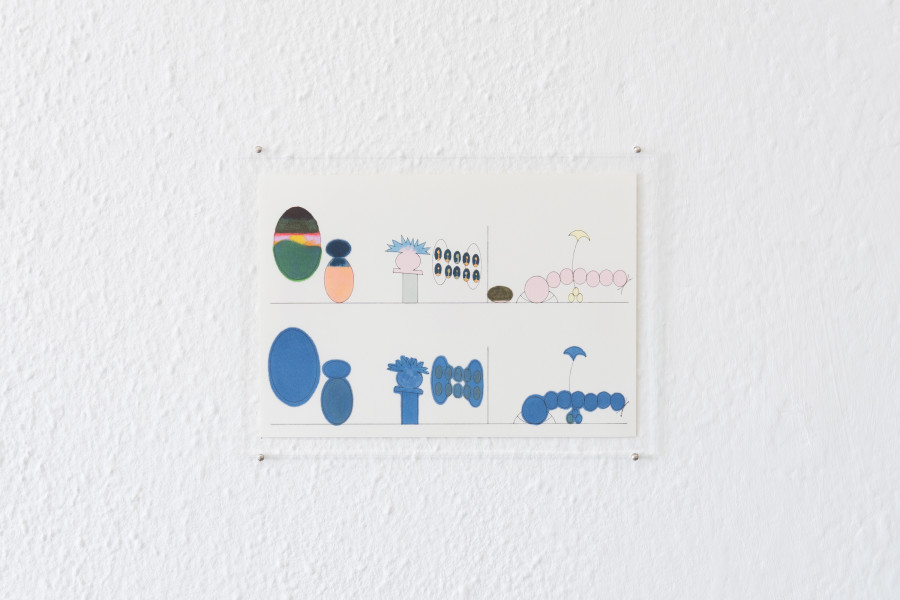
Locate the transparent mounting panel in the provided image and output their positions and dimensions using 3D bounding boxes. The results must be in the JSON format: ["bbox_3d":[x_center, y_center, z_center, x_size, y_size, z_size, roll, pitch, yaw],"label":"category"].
[{"bbox_3d":[0.000,0.005,1.181,0.330,0.240,0.005,0,2,0],"label":"transparent mounting panel"}]

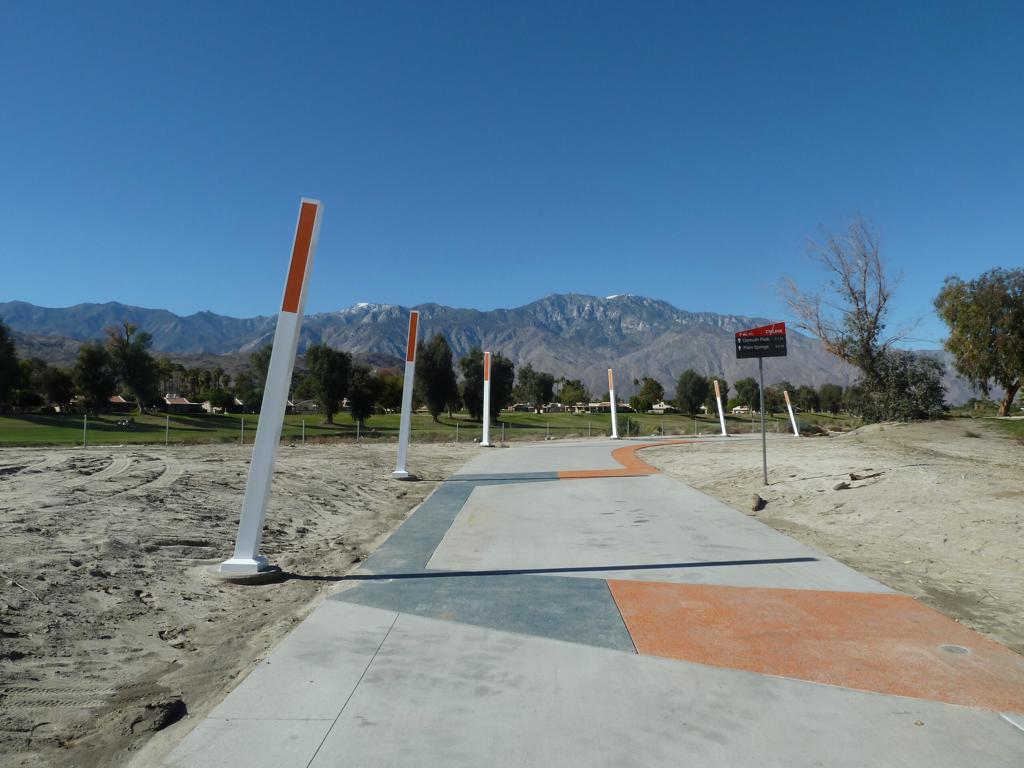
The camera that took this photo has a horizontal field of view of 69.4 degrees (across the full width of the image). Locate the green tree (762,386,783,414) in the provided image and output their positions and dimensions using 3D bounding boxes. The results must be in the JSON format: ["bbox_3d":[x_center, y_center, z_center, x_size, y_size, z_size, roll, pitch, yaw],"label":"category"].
[{"bbox_3d":[50.022,3.264,142.000,3.840,5.570,4.000,0,-2,0],"label":"green tree"}]

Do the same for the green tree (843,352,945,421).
[{"bbox_3d":[21.151,0.139,41.000,5.660,3.770,5.000,0,-2,0],"label":"green tree"}]

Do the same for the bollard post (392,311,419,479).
[{"bbox_3d":[-2.171,0.197,15.450,0.290,3.476,0.290,5,-5,-7],"label":"bollard post"}]

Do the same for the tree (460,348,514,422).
[{"bbox_3d":[-2.684,0.219,81.000,5.910,8.220,6.000,0,-2,0],"label":"tree"}]

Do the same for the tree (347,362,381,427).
[{"bbox_3d":[-13.856,1.073,69.000,2.986,6.158,2.837,0,-2,0],"label":"tree"}]

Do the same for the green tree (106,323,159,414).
[{"bbox_3d":[-74.608,-3.039,145.000,9.804,18.039,9.314,0,-2,0],"label":"green tree"}]

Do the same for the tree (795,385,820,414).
[{"bbox_3d":[67.931,3.391,170.000,5.980,6.550,6.000,0,-2,0],"label":"tree"}]

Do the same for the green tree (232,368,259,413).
[{"bbox_3d":[-53.651,1.318,150.000,6.090,8.920,6.000,0,-2,0],"label":"green tree"}]

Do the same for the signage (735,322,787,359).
[{"bbox_3d":[4.319,-0.753,12.800,0.860,0.610,0.050,-2,-2,5],"label":"signage"}]

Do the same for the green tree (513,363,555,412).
[{"bbox_3d":[5.379,1.001,185.000,10.507,12.759,9.982,0,-2,0],"label":"green tree"}]

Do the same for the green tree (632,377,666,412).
[{"bbox_3d":[36.258,2.901,195.000,7.911,9.757,7.515,0,-2,0],"label":"green tree"}]

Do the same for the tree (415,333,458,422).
[{"bbox_3d":[-8.838,-0.756,86.000,5.470,10.470,5.300,0,-2,0],"label":"tree"}]

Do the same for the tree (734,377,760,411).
[{"bbox_3d":[55.730,2.662,175.000,6.153,8.874,5.845,0,-2,0],"label":"tree"}]

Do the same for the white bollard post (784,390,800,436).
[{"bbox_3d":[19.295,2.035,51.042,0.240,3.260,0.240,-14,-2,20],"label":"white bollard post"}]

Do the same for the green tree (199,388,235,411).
[{"bbox_3d":[-59.939,3.245,150.000,7.300,4.670,6.500,0,-2,0],"label":"green tree"}]

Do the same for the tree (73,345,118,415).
[{"bbox_3d":[-73.218,-1.055,130.000,7.380,12.480,7.300,0,-2,0],"label":"tree"}]

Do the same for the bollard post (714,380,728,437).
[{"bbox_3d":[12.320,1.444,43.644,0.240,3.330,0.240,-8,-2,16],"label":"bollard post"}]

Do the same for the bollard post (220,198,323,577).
[{"bbox_3d":[-2.124,-0.018,6.765,0.290,3.438,0.290,9,-6,-3],"label":"bollard post"}]

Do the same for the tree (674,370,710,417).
[{"bbox_3d":[33.043,1.597,135.000,6.024,8.854,5.723,0,-2,0],"label":"tree"}]

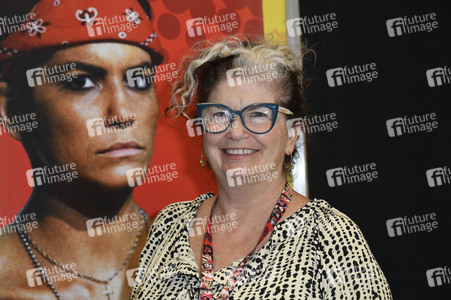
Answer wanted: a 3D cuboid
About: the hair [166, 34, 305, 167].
[{"bbox_3d":[0.023,-0.086,1.500,0.225,0.225,0.220,-1,2,12],"label":"hair"}]

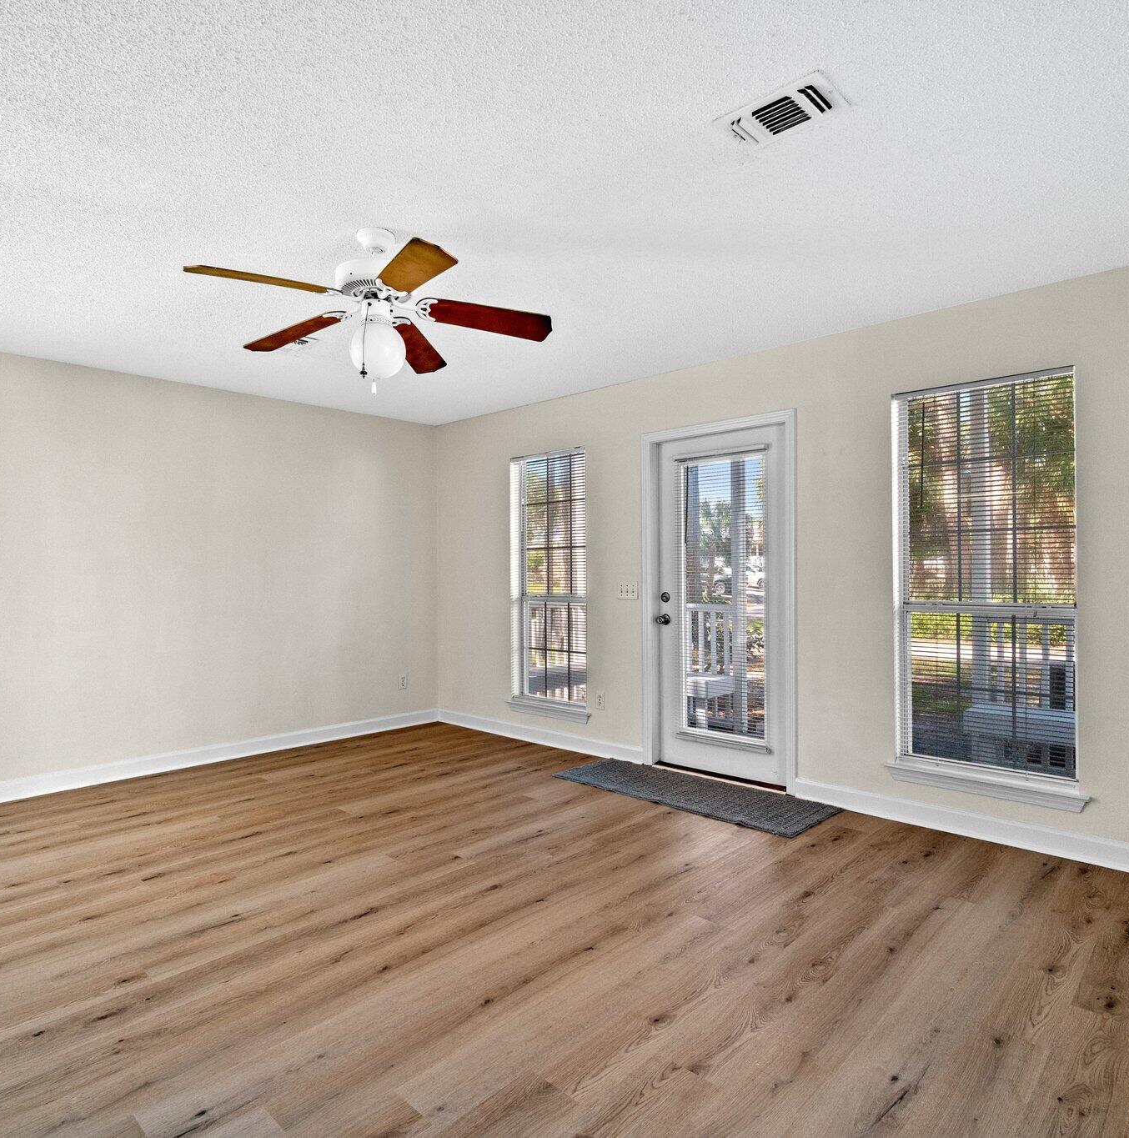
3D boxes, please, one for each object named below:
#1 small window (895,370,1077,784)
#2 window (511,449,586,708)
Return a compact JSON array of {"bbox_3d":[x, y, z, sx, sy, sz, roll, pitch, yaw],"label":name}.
[{"bbox_3d":[1.925,0.025,3.284,0.727,1.771,0.051,-1,0,43],"label":"small window"},{"bbox_3d":[-0.092,0.071,5.194,0.758,1.813,0.101,-1,0,43],"label":"window"}]

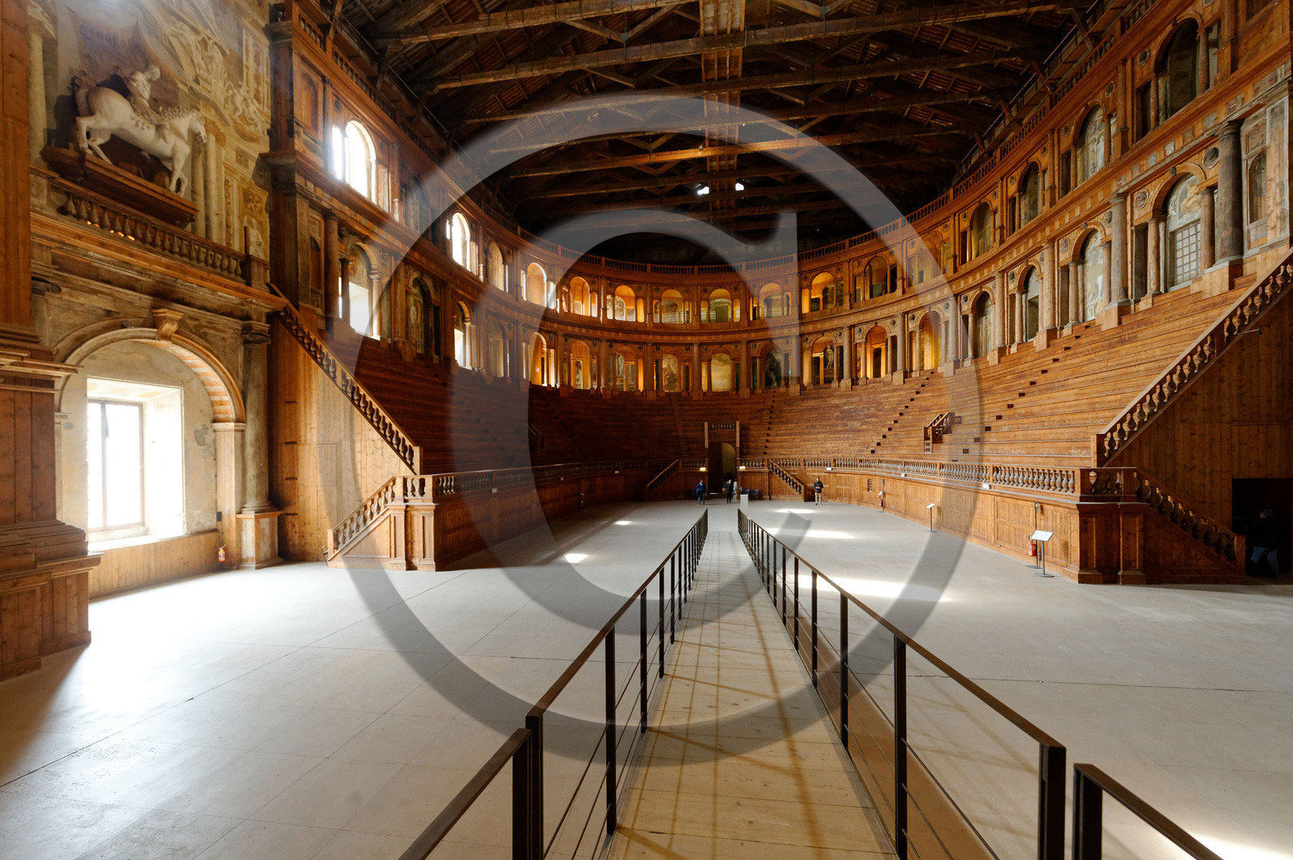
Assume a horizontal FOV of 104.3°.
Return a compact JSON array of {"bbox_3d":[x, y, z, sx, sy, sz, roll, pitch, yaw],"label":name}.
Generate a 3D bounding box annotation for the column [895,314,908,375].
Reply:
[{"bbox_3d":[17.233,-5.779,33.900,0.760,4.050,0.760,2,-3,-41],"label":"column"}]

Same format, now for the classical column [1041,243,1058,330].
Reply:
[{"bbox_3d":[17.752,-6.346,22.073,0.600,3.900,0.600,-1,-1,9],"label":"classical column"}]

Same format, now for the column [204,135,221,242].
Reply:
[{"bbox_3d":[-12.494,-6.938,14.500,0.320,3.150,0.420,0,-2,10],"label":"column"}]

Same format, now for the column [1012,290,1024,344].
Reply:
[{"bbox_3d":[18.712,-5.661,25.300,0.470,2.660,0.470,0,-2,10],"label":"column"}]

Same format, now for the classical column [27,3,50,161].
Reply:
[{"bbox_3d":[-13.096,-7.469,10.800,0.340,3.350,0.420,0,-2,10],"label":"classical column"}]

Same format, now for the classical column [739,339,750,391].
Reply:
[{"bbox_3d":[8.104,-5.351,41.338,0.600,3.900,0.600,-1,-1,20],"label":"classical column"}]

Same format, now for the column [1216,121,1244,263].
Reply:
[{"bbox_3d":[16.444,-6.745,14.162,0.600,3.900,0.600,-1,-1,9],"label":"column"}]

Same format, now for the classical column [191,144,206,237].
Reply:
[{"bbox_3d":[-12.532,-6.733,14.100,0.320,2.750,0.400,0,-2,10],"label":"classical column"}]

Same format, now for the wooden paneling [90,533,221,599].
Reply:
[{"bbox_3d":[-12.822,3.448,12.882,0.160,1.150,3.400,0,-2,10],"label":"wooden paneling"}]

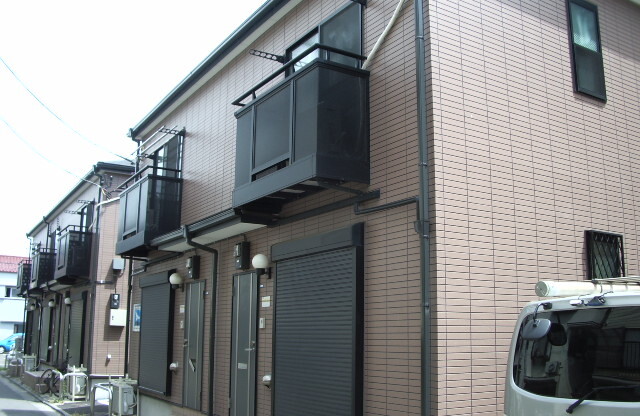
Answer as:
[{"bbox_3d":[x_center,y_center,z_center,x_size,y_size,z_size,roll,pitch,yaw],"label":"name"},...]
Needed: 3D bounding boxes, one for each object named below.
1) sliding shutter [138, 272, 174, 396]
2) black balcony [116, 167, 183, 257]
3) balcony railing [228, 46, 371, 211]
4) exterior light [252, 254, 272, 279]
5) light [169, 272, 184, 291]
[{"bbox_3d":[-2.974,2.205,11.575,0.149,2.122,1.701,7,-13,-31],"label":"sliding shutter"},{"bbox_3d":[-3.180,0.152,11.865,0.642,1.421,2.022,7,-13,-31],"label":"black balcony"},{"bbox_3d":[-0.280,-0.747,7.221,0.649,1.421,1.966,7,-13,-31],"label":"balcony railing"},{"bbox_3d":[-0.721,0.718,8.040,0.231,0.280,0.201,7,-13,-31],"label":"exterior light"},{"bbox_3d":[-2.364,1.219,10.668,0.231,0.280,0.201,7,-13,-31],"label":"light"}]

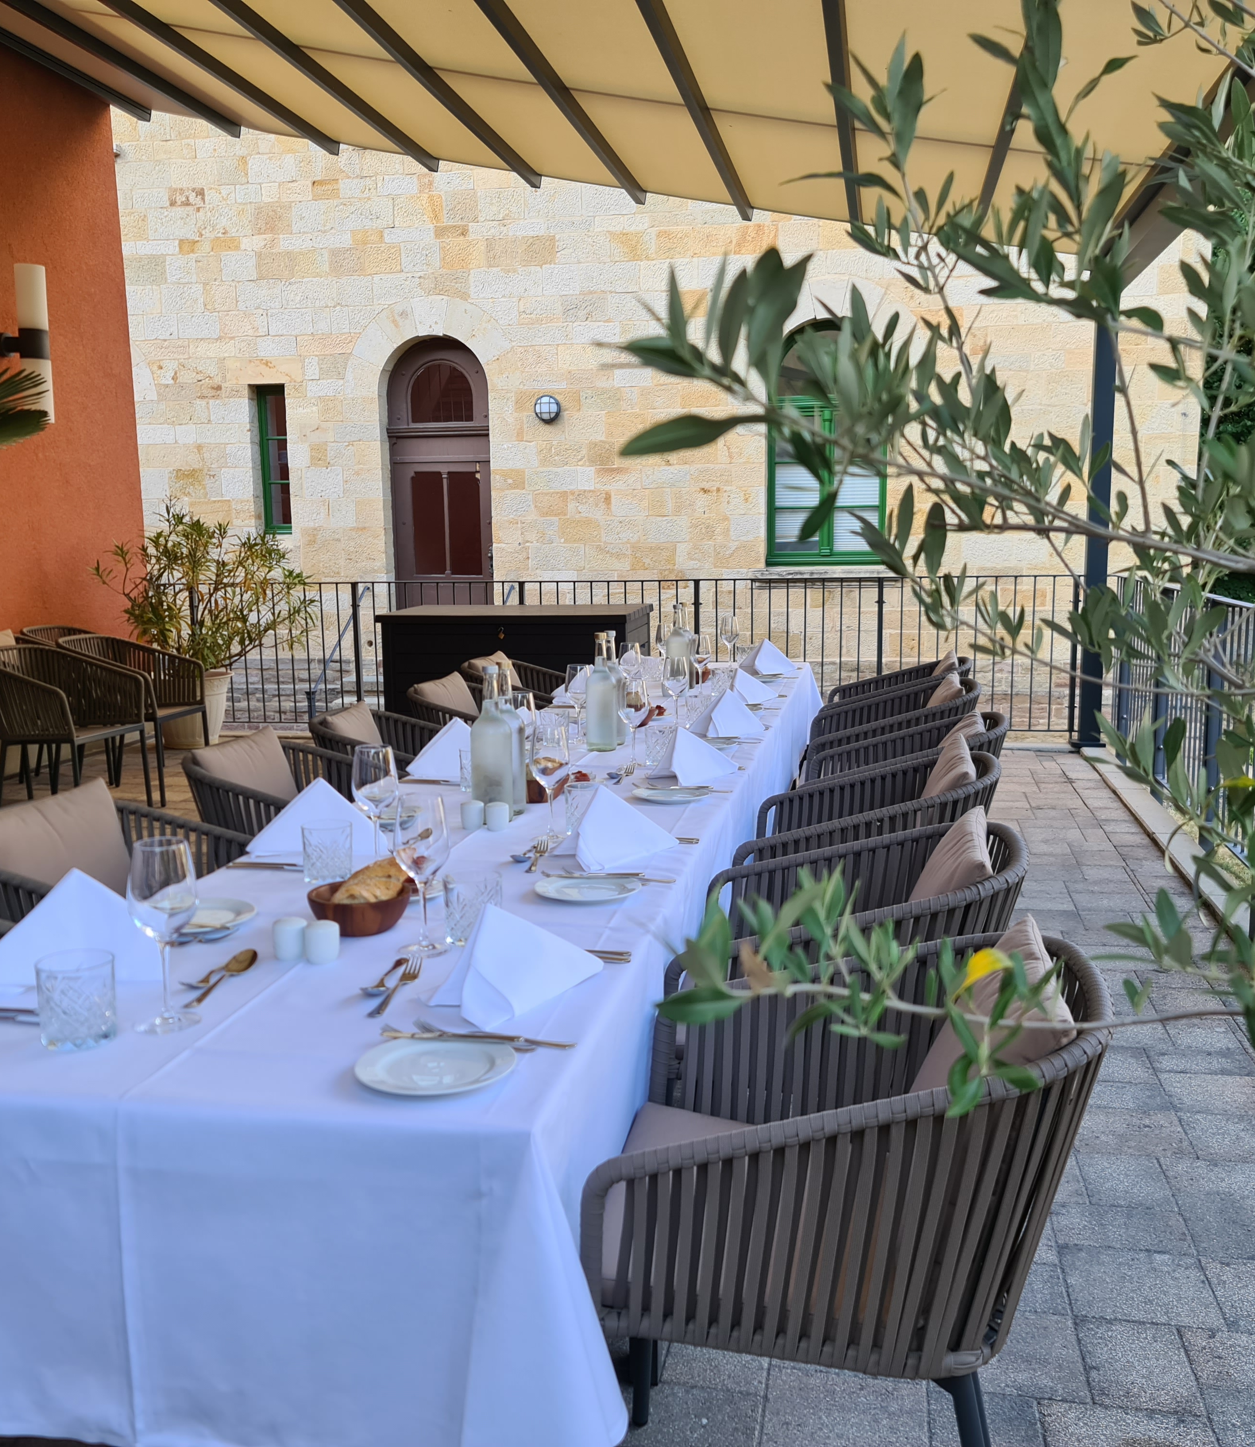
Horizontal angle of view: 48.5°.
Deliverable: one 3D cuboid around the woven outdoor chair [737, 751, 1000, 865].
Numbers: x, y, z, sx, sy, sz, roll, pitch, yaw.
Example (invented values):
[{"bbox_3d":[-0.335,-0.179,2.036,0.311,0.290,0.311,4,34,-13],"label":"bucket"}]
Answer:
[{"bbox_3d":[0.557,0.473,3.241,0.596,0.823,0.563,1,8,11],"label":"woven outdoor chair"}]

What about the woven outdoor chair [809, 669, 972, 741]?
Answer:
[{"bbox_3d":[0.862,0.266,4.661,0.625,0.800,0.600,0,8,4],"label":"woven outdoor chair"}]

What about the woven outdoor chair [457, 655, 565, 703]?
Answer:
[{"bbox_3d":[-0.362,0.142,5.610,0.596,0.823,0.563,1,8,11],"label":"woven outdoor chair"}]

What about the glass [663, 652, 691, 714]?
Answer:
[{"bbox_3d":[0.139,-0.088,3.949,0.080,0.212,0.080,1,8,11],"label":"glass"}]

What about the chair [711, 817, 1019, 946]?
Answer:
[{"bbox_3d":[0.374,0.583,2.430,0.625,0.800,0.600,1,8,11],"label":"chair"}]

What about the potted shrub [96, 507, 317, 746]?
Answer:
[{"bbox_3d":[-2.611,-0.607,8.646,1.374,1.495,1.212,-3,9,-17],"label":"potted shrub"}]

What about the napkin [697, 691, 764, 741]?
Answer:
[{"bbox_3d":[0.277,-0.035,3.970,0.192,0.121,0.242,3,9,22],"label":"napkin"}]

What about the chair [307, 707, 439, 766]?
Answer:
[{"bbox_3d":[-0.609,0.360,4.080,0.625,0.800,0.600,0,8,7],"label":"chair"}]

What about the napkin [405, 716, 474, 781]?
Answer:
[{"bbox_3d":[-0.395,0.055,3.248,0.260,0.135,0.130,1,8,11],"label":"napkin"}]

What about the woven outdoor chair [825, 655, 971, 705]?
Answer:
[{"bbox_3d":[1.046,0.146,5.504,0.625,0.800,0.600,1,8,11],"label":"woven outdoor chair"}]

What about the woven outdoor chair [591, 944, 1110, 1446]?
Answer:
[{"bbox_3d":[0.262,0.682,1.727,0.625,0.800,0.600,1,8,11],"label":"woven outdoor chair"}]

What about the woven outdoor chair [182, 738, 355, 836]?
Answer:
[{"bbox_3d":[-0.773,0.453,3.494,0.596,0.823,0.563,1,8,9],"label":"woven outdoor chair"}]

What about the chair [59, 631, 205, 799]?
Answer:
[{"bbox_3d":[-2.500,-0.033,7.007,0.625,0.800,0.600,1,8,10],"label":"chair"}]

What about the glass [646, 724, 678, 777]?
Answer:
[{"bbox_3d":[0.084,0.055,3.448,0.083,0.097,0.083,1,8,10],"label":"glass"}]

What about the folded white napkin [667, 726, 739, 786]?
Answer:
[{"bbox_3d":[0.153,0.065,3.302,0.192,0.117,0.253,3,9,22],"label":"folded white napkin"}]

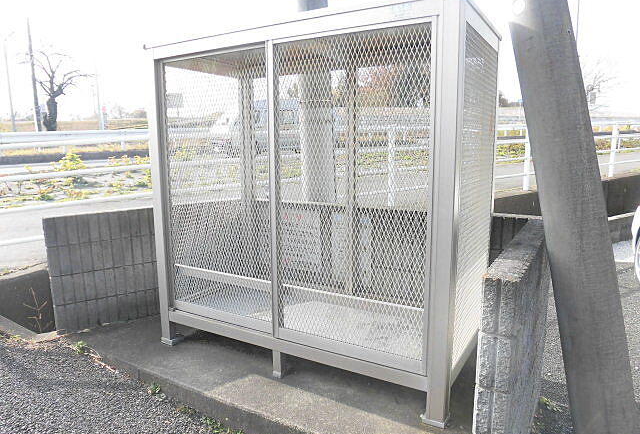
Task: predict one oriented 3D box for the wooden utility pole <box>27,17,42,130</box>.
[{"bbox_3d":[-16.069,-7.353,25.000,0.320,7.000,0.320,0,8,0],"label":"wooden utility pole"}]

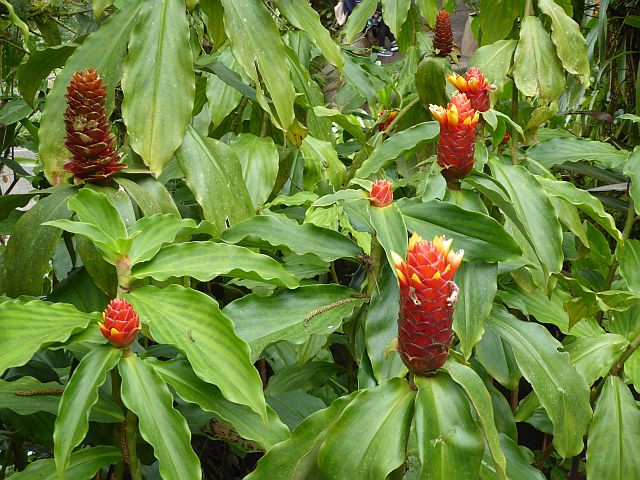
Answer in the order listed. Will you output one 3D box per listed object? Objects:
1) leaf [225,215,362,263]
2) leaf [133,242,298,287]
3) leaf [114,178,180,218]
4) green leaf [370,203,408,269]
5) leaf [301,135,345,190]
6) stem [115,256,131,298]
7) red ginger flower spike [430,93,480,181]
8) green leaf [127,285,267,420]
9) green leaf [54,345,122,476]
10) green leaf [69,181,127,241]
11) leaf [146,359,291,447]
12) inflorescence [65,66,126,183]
[{"bbox_3d":[-0.043,-0.002,1.720,0.215,0.040,0.075,6,40,-11],"label":"leaf"},{"bbox_3d":[-0.115,0.028,1.210,0.185,0.040,0.070,2,29,15],"label":"leaf"},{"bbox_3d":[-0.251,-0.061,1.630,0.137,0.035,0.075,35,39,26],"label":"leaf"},{"bbox_3d":[0.090,-0.006,1.430,0.050,0.025,0.115,-8,43,-6],"label":"green leaf"},{"bbox_3d":[0.005,-0.151,2.160,0.080,0.035,0.145,-18,55,-14],"label":"leaf"},{"bbox_3d":[-0.221,0.041,1.240,0.017,0.046,0.017,0,17,0],"label":"stem"},{"bbox_3d":[0.215,-0.162,1.750,0.073,0.138,0.073,3,17,-1],"label":"red ginger flower spike"},{"bbox_3d":[-0.127,0.114,1.170,0.075,0.040,0.225,-30,55,-34],"label":"green leaf"},{"bbox_3d":[-0.277,0.204,1.325,0.050,0.030,0.164,8,63,22],"label":"green leaf"},{"bbox_3d":[-0.257,-0.034,1.280,0.045,0.025,0.100,-31,53,-28],"label":"green leaf"},{"bbox_3d":[-0.121,0.192,1.345,0.186,0.035,0.060,29,36,3],"label":"leaf"},{"bbox_3d":[-0.293,-0.150,1.450,0.075,0.148,0.075,-6,15,2],"label":"inflorescence"}]

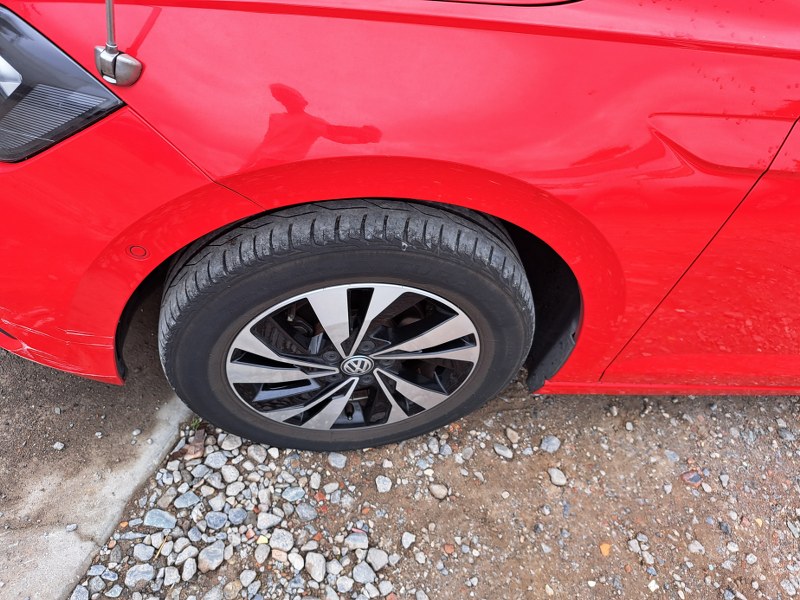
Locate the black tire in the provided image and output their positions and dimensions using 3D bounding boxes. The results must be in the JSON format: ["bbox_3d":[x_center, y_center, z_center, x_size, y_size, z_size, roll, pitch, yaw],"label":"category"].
[{"bbox_3d":[-0.082,0.056,0.964,0.620,0.617,0.195,-1,49,-11],"label":"black tire"}]

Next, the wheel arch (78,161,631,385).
[{"bbox_3d":[-0.050,-0.028,0.800,0.840,0.460,0.130,1,49,-9],"label":"wheel arch"}]

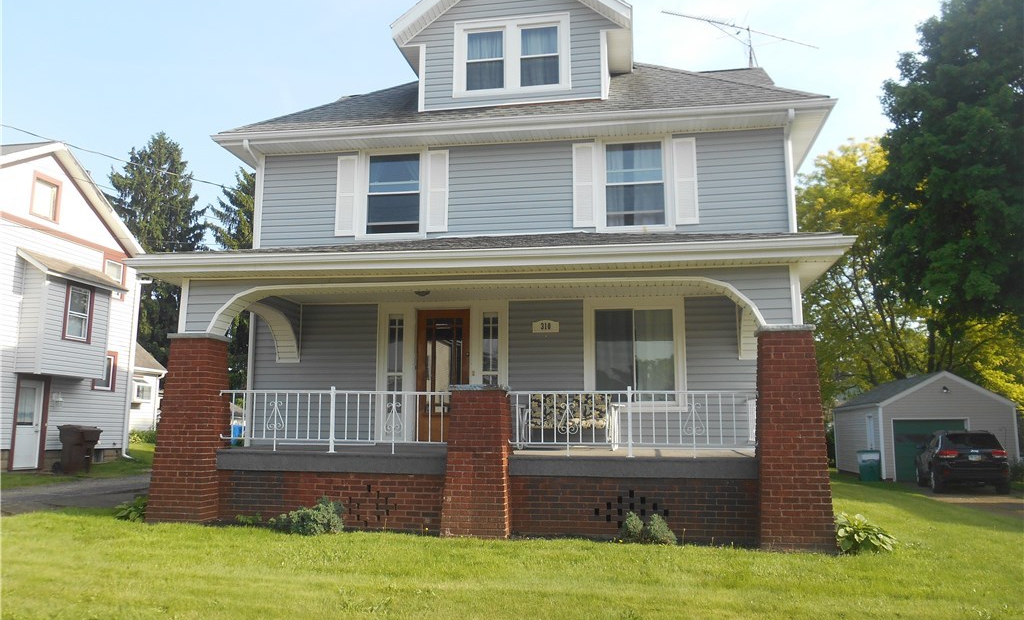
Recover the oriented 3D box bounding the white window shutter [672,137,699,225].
[{"bbox_3d":[2.527,-1.860,11.143,0.325,1.300,0.050,-1,-9,9],"label":"white window shutter"}]

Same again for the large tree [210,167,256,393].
[{"bbox_3d":[-13.057,-0.069,36.635,5.300,14.240,5.300,-1,-9,9],"label":"large tree"}]

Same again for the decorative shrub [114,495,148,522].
[{"bbox_3d":[-4.842,2.518,9.912,0.620,0.380,0.600,-1,-9,9],"label":"decorative shrub"}]

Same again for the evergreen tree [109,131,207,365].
[{"bbox_3d":[-18.400,-1.295,39.600,5.800,16.491,5.800,-1,-8,10],"label":"evergreen tree"}]

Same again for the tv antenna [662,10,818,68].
[{"bbox_3d":[4.906,-5.509,16.221,4.000,0.930,1.600,4,-10,-21],"label":"tv antenna"}]

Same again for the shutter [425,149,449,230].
[{"bbox_3d":[-1.199,-1.925,12.422,0.357,1.365,0.040,-1,-8,10],"label":"shutter"}]

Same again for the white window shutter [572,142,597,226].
[{"bbox_3d":[1.138,-1.950,12.023,0.354,1.352,0.040,-1,-8,10],"label":"white window shutter"}]

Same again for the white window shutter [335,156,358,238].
[{"bbox_3d":[-2.574,-1.770,11.993,0.325,1.300,0.050,-1,-9,9],"label":"white window shutter"}]

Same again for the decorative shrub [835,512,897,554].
[{"bbox_3d":[3.798,2.389,8.264,0.634,0.372,0.620,-1,-8,10],"label":"decorative shrub"}]

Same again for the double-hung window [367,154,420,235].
[{"bbox_3d":[-1.827,-1.792,11.921,0.840,1.260,0.100,-1,-9,9],"label":"double-hung window"}]

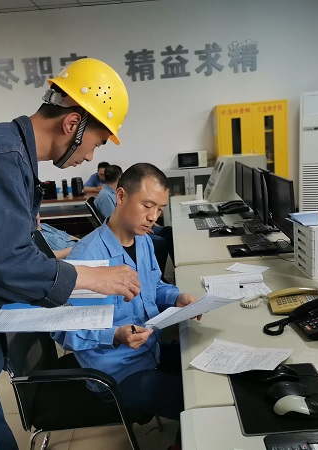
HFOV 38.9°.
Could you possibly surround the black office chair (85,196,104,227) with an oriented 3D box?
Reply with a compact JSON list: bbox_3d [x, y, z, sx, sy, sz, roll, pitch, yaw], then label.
[{"bbox_3d":[-0.296,0.156,4.245,0.620,0.950,0.580,-4,12,-1],"label":"black office chair"}]

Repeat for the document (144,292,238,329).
[{"bbox_3d":[0.104,0.296,1.544,0.280,0.040,0.195,-17,4,-26],"label":"document"}]

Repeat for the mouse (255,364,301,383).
[{"bbox_3d":[0.340,0.416,1.285,0.115,0.038,0.064,-4,11,5],"label":"mouse"}]

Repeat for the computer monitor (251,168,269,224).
[{"bbox_3d":[0.729,-0.183,3.151,0.190,0.410,0.490,-3,12,5],"label":"computer monitor"}]

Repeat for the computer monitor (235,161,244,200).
[{"bbox_3d":[0.770,-0.381,4.184,0.190,0.385,0.480,-4,12,2],"label":"computer monitor"}]

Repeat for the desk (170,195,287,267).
[{"bbox_3d":[0.590,0.286,3.890,0.920,0.750,2.800,-4,11,2],"label":"desk"}]

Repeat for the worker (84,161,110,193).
[{"bbox_3d":[-0.658,-0.265,5.982,0.560,1.130,0.750,-7,12,-15],"label":"worker"}]

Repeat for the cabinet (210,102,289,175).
[{"bbox_3d":[1.331,-0.815,6.462,0.940,1.800,0.450,-4,11,2],"label":"cabinet"}]

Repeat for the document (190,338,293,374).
[{"bbox_3d":[0.255,0.404,1.391,0.280,0.025,0.195,-2,11,26],"label":"document"}]

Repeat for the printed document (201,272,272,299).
[{"bbox_3d":[0.356,0.265,2.070,0.290,0.030,0.230,-4,11,2],"label":"printed document"}]

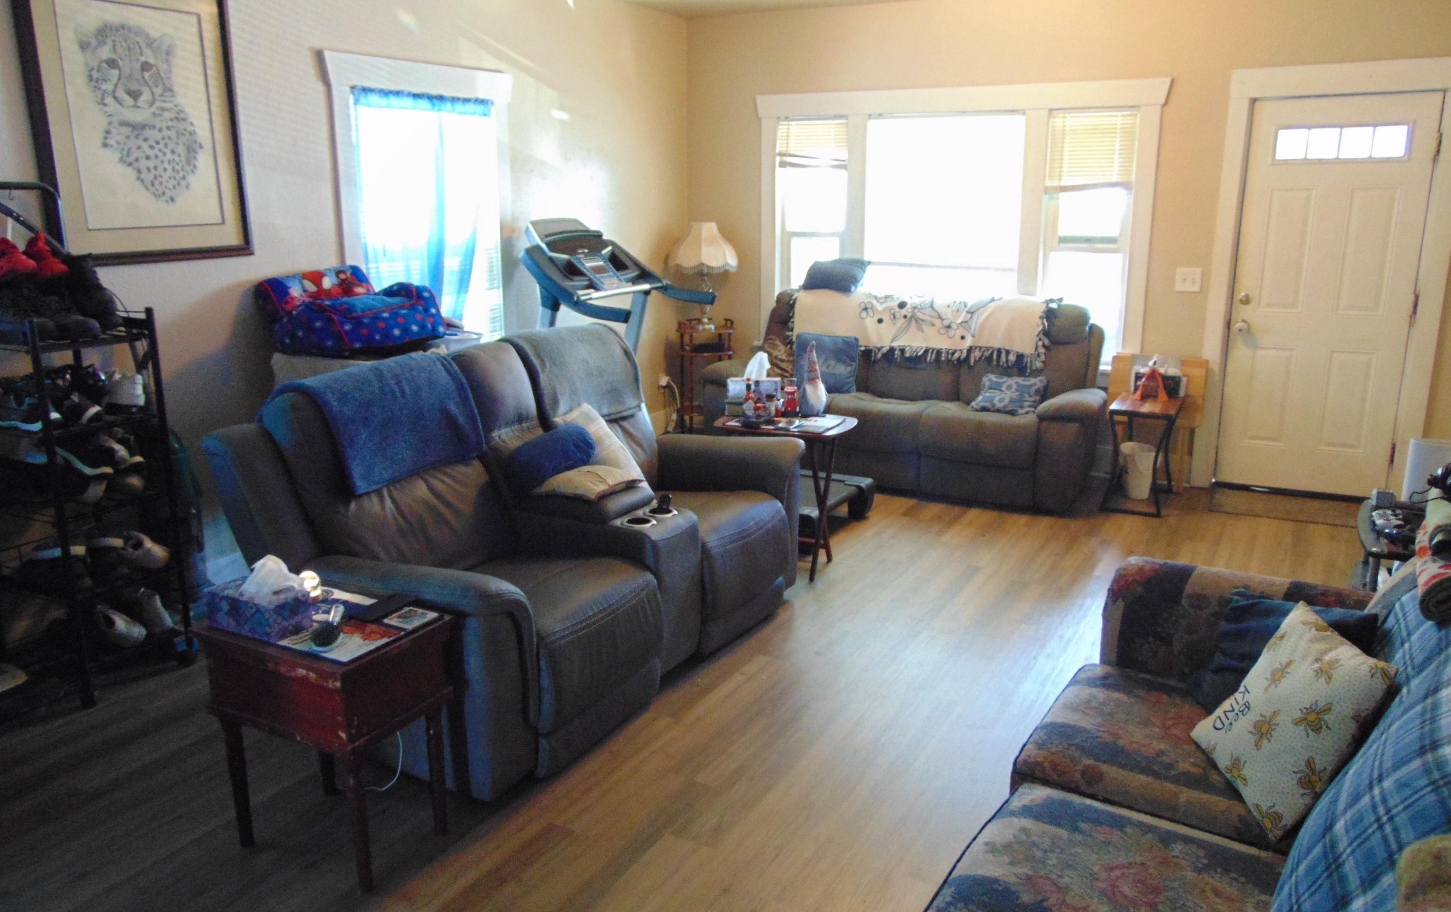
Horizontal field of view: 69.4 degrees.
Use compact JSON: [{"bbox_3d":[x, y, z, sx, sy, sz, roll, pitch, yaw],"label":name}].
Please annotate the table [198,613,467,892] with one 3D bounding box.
[{"bbox_3d":[-1.013,0.716,2.713,0.530,0.605,0.370,7,16,27],"label":"table"}]

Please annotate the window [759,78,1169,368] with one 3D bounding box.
[{"bbox_3d":[1.282,-1.368,6.259,2.430,1.580,0.120,7,16,27],"label":"window"}]

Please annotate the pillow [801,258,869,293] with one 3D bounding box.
[{"bbox_3d":[0.671,-1.108,6.424,0.400,0.210,0.280,7,14,28],"label":"pillow"}]

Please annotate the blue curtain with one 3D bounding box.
[{"bbox_3d":[-1.410,-1.116,5.121,0.090,1.245,0.900,7,14,28],"label":"blue curtain"}]

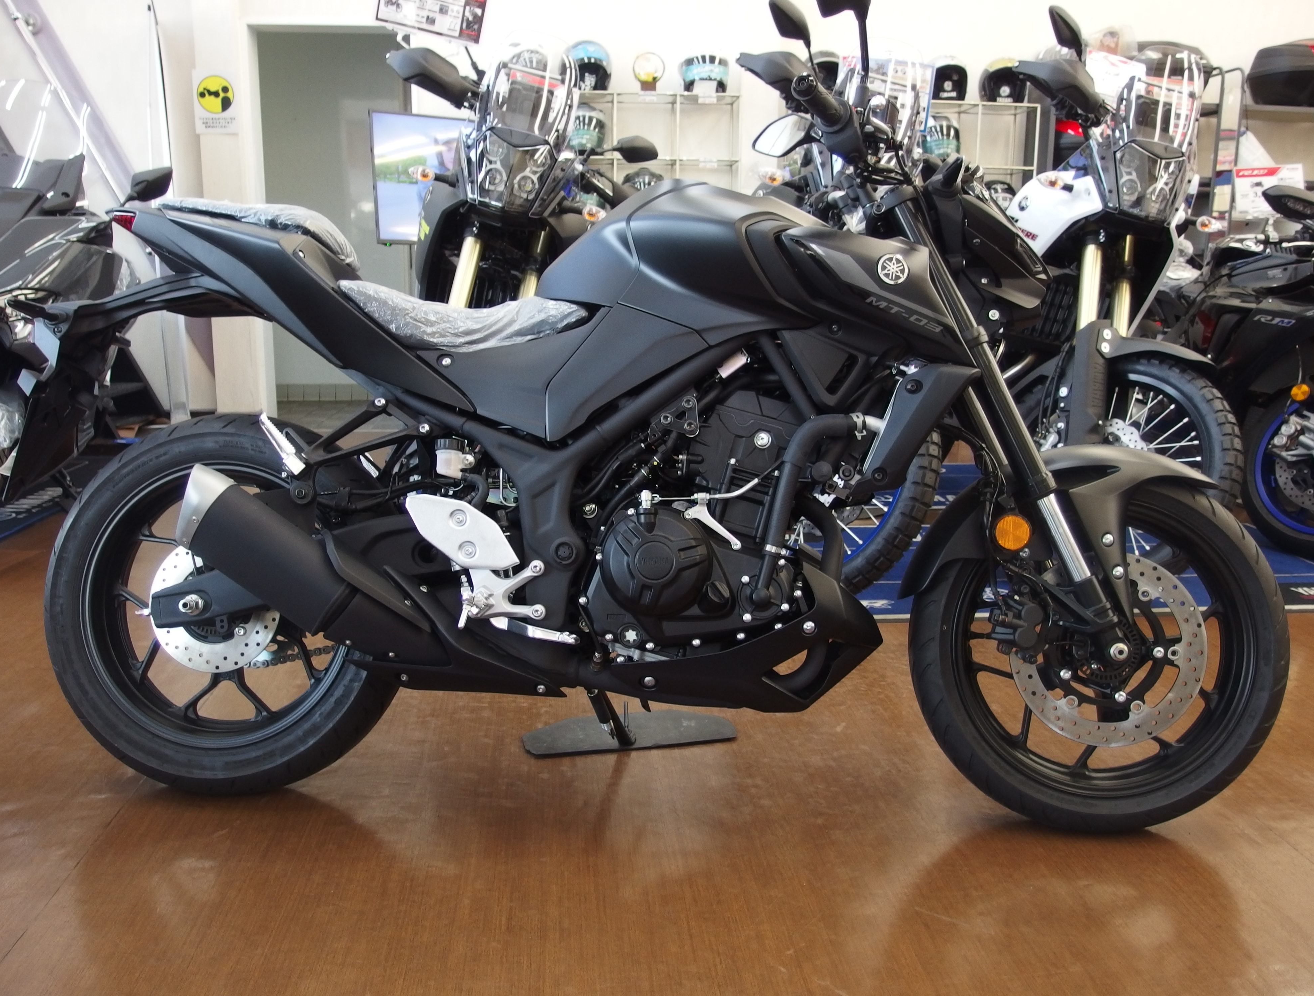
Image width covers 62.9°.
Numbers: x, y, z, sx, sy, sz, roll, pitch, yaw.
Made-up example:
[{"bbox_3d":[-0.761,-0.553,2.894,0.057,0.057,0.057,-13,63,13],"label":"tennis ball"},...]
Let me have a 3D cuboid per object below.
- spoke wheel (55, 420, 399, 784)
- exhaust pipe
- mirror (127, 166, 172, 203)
[{"bbox_3d":[-0.699,0.172,1.772,0.628,0.628,0.145,2,-3,6],"label":"spoke wheel"},{"bbox_3d":[-0.514,0.110,1.586,0.420,0.148,0.120,31,0,2],"label":"exhaust pipe"},{"bbox_3d":[-1.533,-0.945,3.250,0.150,0.110,0.070,0,11,-2],"label":"mirror"}]

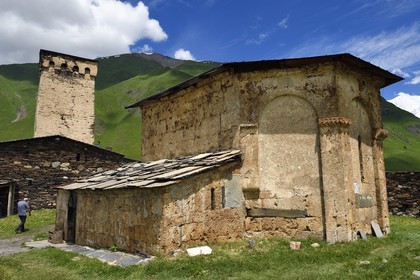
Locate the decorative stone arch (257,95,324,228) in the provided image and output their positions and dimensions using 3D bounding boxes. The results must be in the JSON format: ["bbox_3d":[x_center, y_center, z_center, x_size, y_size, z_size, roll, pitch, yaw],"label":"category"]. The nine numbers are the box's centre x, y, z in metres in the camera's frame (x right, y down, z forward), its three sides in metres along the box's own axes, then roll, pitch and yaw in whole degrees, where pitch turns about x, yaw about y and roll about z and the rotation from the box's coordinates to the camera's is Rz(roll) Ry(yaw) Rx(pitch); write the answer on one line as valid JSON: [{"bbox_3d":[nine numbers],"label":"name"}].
[{"bbox_3d":[3.029,0.769,12.686,2.415,5.089,0.350,-4,-8,23],"label":"decorative stone arch"}]

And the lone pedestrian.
[{"bbox_3d":[-9.212,3.709,16.047,0.600,1.700,0.500,7,-10,-42],"label":"lone pedestrian"}]

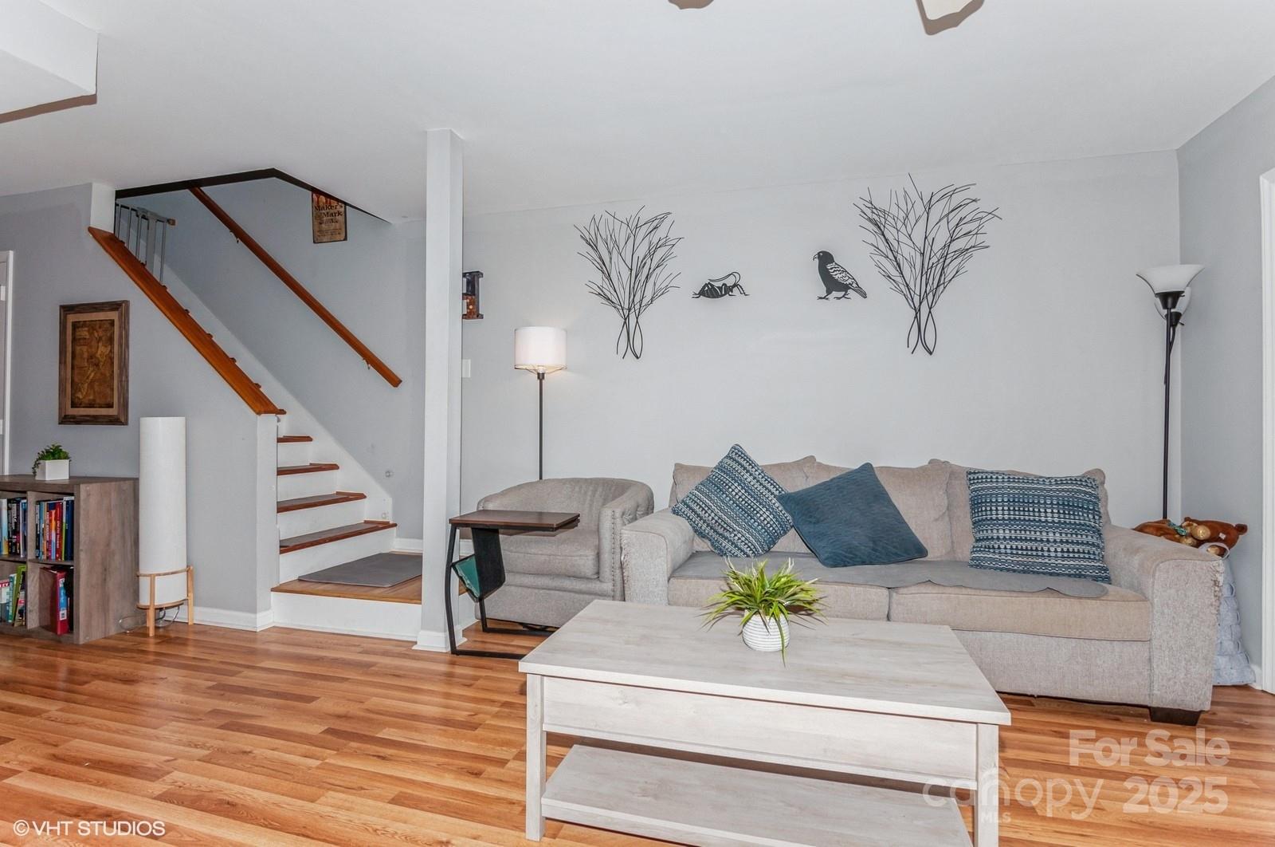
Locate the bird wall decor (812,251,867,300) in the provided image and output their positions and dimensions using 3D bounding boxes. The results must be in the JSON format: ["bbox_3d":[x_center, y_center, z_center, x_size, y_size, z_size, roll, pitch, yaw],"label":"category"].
[{"bbox_3d":[1.172,-0.859,3.481,0.298,0.303,0.026,0,0,15],"label":"bird wall decor"}]

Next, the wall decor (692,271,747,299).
[{"bbox_3d":[0.491,-0.817,3.563,0.340,0.178,0.025,0,-1,14],"label":"wall decor"}]

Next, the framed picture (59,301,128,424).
[{"bbox_3d":[-3.059,-0.334,3.384,0.512,0.679,0.037,0,0,15],"label":"framed picture"}]

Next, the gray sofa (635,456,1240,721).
[{"bbox_3d":[1.087,0.617,2.791,2.147,0.894,0.941,0,0,15],"label":"gray sofa"}]

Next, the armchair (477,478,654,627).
[{"bbox_3d":[-0.366,0.697,3.339,0.805,0.742,0.773,0,0,19],"label":"armchair"}]

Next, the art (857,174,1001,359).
[{"bbox_3d":[1.574,-0.866,3.283,0.730,1.000,0.040,0,-1,14],"label":"art"}]

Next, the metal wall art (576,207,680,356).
[{"bbox_3d":[-0.060,-0.866,3.698,0.700,0.955,0.040,0,-1,14],"label":"metal wall art"}]

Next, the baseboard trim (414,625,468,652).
[{"bbox_3d":[-0.956,1.023,2.920,0.180,0.097,0.180,0,-1,14],"label":"baseboard trim"}]

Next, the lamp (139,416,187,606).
[{"bbox_3d":[-2.449,0.511,3.116,0.214,1.087,0.214,0,0,15],"label":"lamp"}]

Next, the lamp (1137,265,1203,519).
[{"bbox_3d":[2.430,0.186,2.764,0.270,1.810,0.270,0,-1,14],"label":"lamp"}]

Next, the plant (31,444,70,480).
[{"bbox_3d":[-3.118,0.203,3.217,0.125,0.190,0.131,0,0,15],"label":"plant"}]

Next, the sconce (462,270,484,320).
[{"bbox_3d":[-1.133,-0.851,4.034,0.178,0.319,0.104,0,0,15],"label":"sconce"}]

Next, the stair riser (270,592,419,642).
[{"bbox_3d":[-1.476,0.972,3.055,0.910,0.195,0.030,0,-1,14],"label":"stair riser"}]

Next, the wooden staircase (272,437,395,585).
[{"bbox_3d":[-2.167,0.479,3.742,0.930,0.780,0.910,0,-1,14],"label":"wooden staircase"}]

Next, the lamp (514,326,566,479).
[{"bbox_3d":[-0.599,0.236,3.737,0.314,1.669,0.314,0,0,15],"label":"lamp"}]

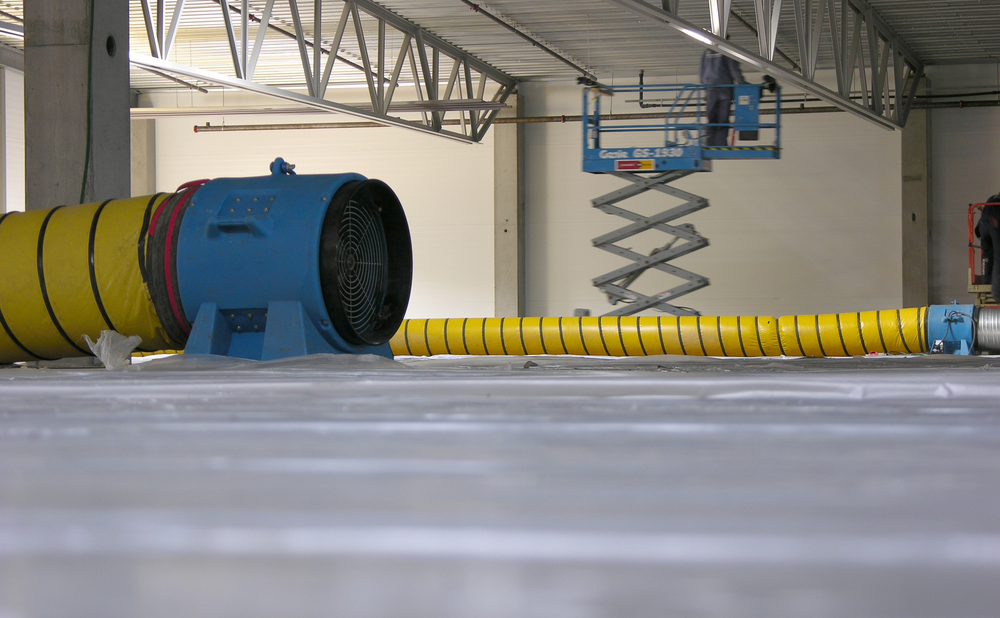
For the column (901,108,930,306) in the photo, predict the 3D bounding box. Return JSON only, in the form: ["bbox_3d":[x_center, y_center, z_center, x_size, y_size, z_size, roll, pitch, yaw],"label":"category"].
[{"bbox_3d":[6.089,-1.365,46.400,0.380,4.000,0.380,-1,-1,20],"label":"column"}]

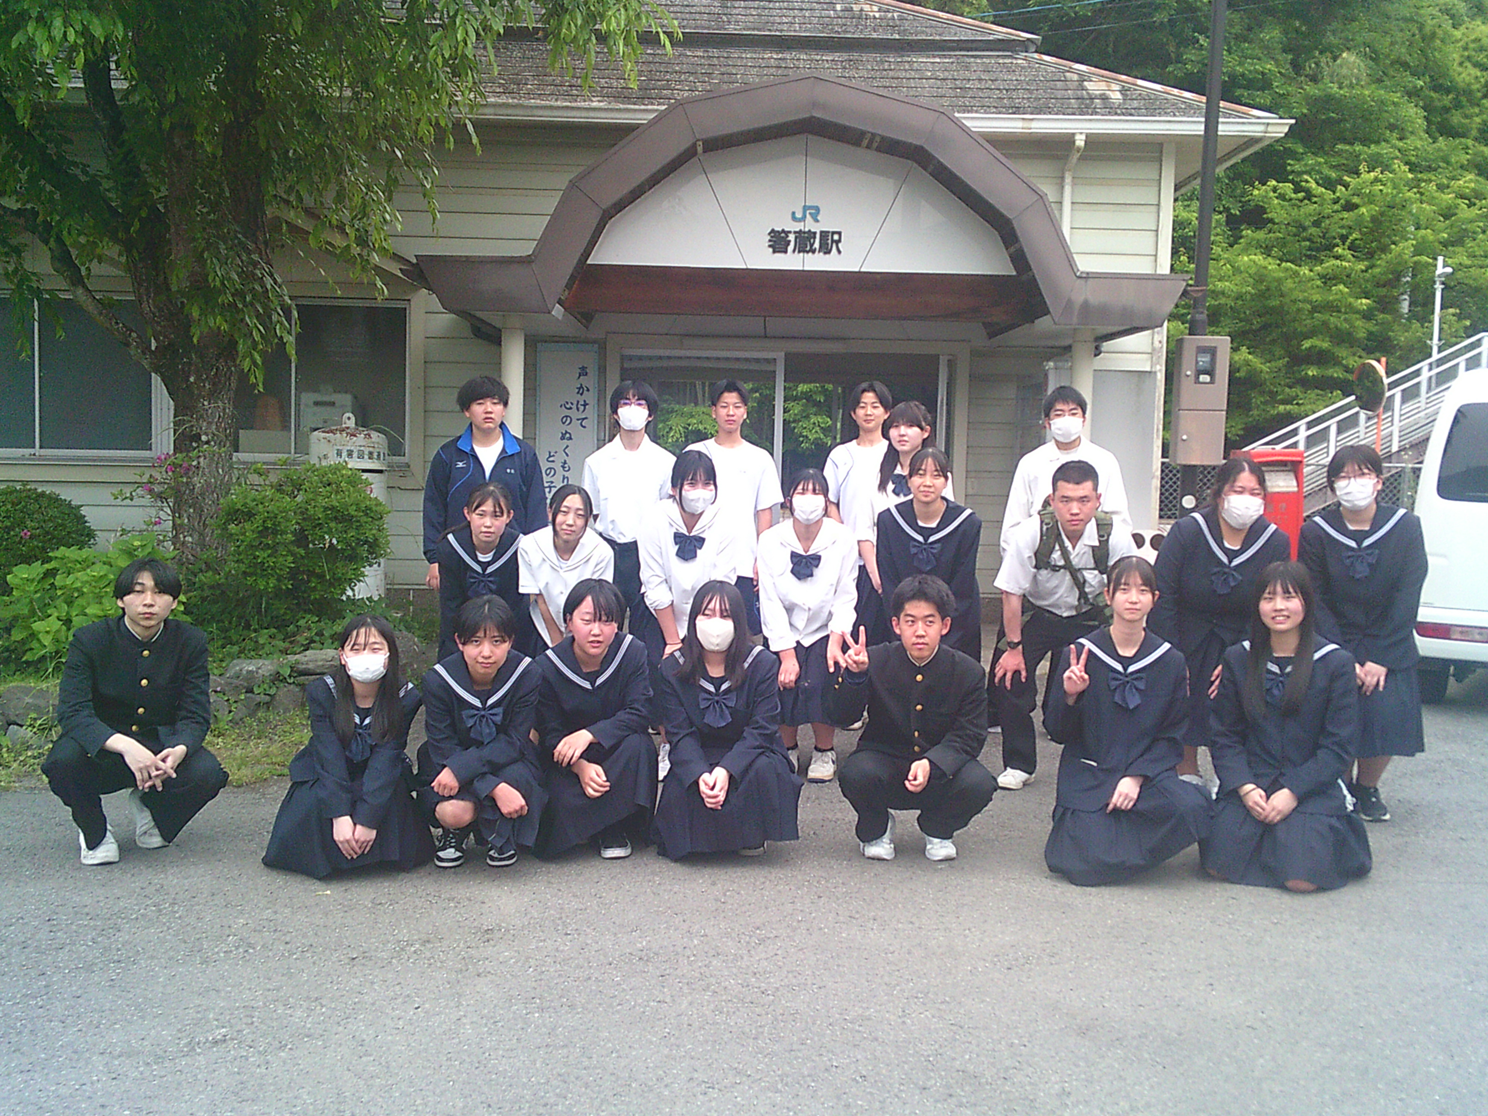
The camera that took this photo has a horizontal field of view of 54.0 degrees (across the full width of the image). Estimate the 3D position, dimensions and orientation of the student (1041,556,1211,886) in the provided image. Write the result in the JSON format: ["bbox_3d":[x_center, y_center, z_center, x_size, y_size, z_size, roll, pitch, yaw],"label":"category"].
[{"bbox_3d":[1.343,0.532,5.132,0.578,1.070,0.670,2,4,8],"label":"student"}]

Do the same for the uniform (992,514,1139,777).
[{"bbox_3d":[1.297,0.363,5.920,0.580,1.100,0.800,3,4,14],"label":"uniform"}]

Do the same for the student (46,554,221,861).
[{"bbox_3d":[-2.053,0.485,4.950,0.570,0.970,0.660,0,4,-16],"label":"student"}]

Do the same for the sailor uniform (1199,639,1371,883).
[{"bbox_3d":[1.822,0.646,4.900,0.540,0.770,0.660,2,4,22],"label":"sailor uniform"}]

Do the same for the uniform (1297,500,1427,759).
[{"bbox_3d":[2.304,0.255,5.440,0.460,0.911,0.380,2,4,16],"label":"uniform"}]

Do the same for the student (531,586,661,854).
[{"bbox_3d":[-0.506,0.510,4.950,0.470,0.905,0.650,1,4,-7],"label":"student"}]

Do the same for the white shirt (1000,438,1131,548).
[{"bbox_3d":[1.540,-0.235,7.000,0.620,0.680,0.300,2,4,6],"label":"white shirt"}]

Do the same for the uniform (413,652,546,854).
[{"bbox_3d":[-0.901,0.630,4.980,0.440,0.650,0.580,0,4,-9],"label":"uniform"}]

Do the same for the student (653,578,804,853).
[{"bbox_3d":[-0.057,0.544,5.231,0.529,0.965,0.680,1,4,-2],"label":"student"}]

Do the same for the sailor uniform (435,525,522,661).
[{"bbox_3d":[-1.120,0.208,6.271,0.398,0.720,0.520,1,4,-6],"label":"sailor uniform"}]

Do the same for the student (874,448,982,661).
[{"bbox_3d":[0.807,0.194,6.400,0.470,1.440,0.420,2,4,6],"label":"student"}]

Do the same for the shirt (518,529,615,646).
[{"bbox_3d":[-0.742,0.130,6.120,0.400,0.520,0.450,0,4,-6],"label":"shirt"}]

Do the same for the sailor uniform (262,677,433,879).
[{"bbox_3d":[-1.281,0.672,4.730,0.540,0.574,0.580,1,4,-7],"label":"sailor uniform"}]

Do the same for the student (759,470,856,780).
[{"bbox_3d":[0.273,0.295,6.185,0.411,1.345,0.740,2,4,3],"label":"student"}]

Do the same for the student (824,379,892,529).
[{"bbox_3d":[0.631,-0.010,7.250,0.460,1.730,0.300,1,4,3],"label":"student"}]

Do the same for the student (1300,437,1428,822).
[{"bbox_3d":[2.388,0.275,5.660,0.490,1.470,0.420,3,4,21],"label":"student"}]

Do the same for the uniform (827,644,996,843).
[{"bbox_3d":[0.582,0.630,5.100,0.570,0.690,0.620,2,4,6],"label":"uniform"}]

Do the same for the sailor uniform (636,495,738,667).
[{"bbox_3d":[-0.217,0.225,5.740,0.430,0.924,0.480,1,4,-2],"label":"sailor uniform"}]

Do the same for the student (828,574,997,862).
[{"bbox_3d":[0.590,0.529,5.100,0.550,0.940,0.640,1,4,6],"label":"student"}]

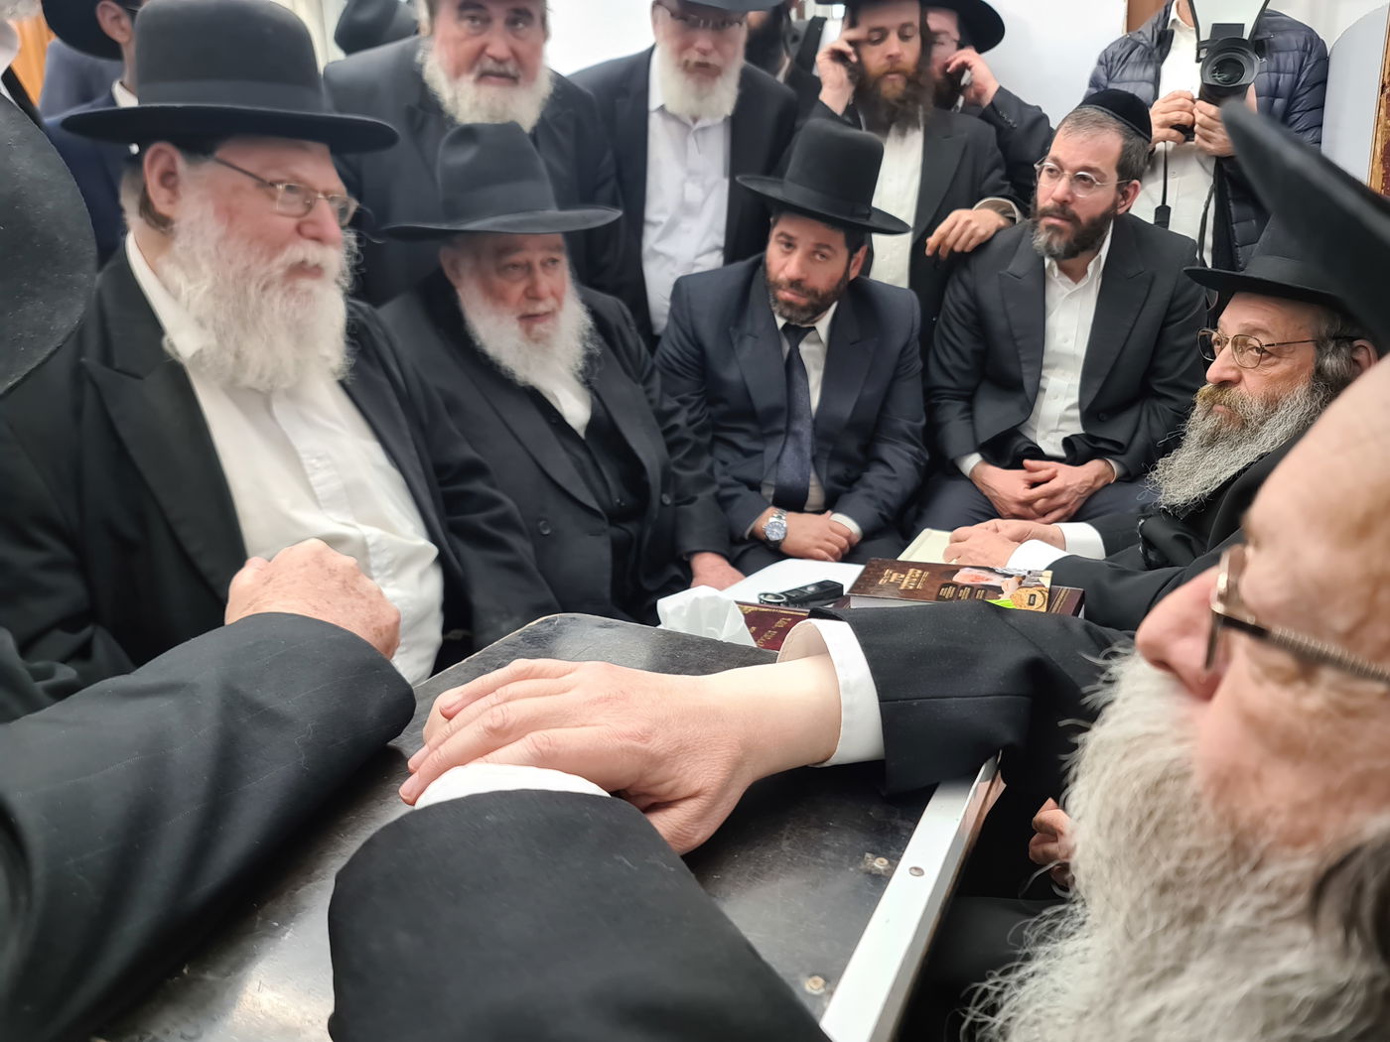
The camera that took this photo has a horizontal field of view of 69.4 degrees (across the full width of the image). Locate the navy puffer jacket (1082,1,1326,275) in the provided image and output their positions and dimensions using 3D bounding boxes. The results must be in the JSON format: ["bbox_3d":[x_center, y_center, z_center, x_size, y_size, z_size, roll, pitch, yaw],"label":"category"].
[{"bbox_3d":[1.130,-0.772,2.233,0.580,0.740,0.420,6,15,26],"label":"navy puffer jacket"}]

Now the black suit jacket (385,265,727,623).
[{"bbox_3d":[-0.240,-0.073,1.605,0.560,0.680,0.440,-7,15,-29],"label":"black suit jacket"}]

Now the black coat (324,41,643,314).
[{"bbox_3d":[-0.420,-0.515,1.964,0.560,0.800,0.380,-3,13,-11],"label":"black coat"}]

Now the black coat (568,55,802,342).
[{"bbox_3d":[-0.020,-0.587,2.143,0.500,0.780,0.320,0,13,0],"label":"black coat"}]

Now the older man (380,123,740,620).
[{"bbox_3d":[-0.220,0.039,1.610,0.600,1.360,0.700,-7,15,-29],"label":"older man"}]

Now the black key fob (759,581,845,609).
[{"bbox_3d":[0.140,0.100,1.348,0.115,0.020,0.045,-12,17,-37],"label":"black key fob"}]

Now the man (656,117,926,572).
[{"bbox_3d":[0.180,-0.049,1.857,0.560,1.400,0.720,1,13,4],"label":"man"}]

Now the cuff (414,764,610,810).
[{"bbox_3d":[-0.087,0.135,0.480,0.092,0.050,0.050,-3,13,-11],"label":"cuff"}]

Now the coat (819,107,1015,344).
[{"bbox_3d":[0.475,-0.503,2.224,0.550,0.820,0.380,3,13,11],"label":"coat"}]

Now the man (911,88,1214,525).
[{"bbox_3d":[0.670,-0.061,1.864,0.580,1.420,0.720,4,14,17],"label":"man"}]

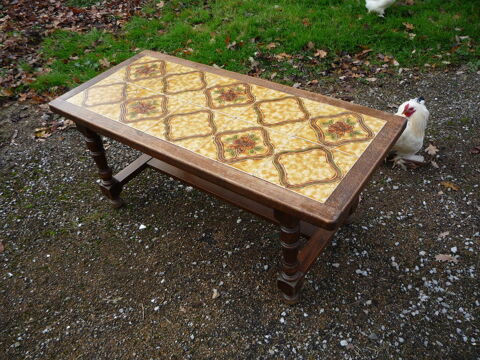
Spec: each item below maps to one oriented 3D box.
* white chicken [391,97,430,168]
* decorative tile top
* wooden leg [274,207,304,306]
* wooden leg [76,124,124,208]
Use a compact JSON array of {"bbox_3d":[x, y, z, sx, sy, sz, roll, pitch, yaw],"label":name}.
[{"bbox_3d":[0.696,-0.201,1.679,0.165,0.315,0.275,26,50,32],"label":"white chicken"},{"bbox_3d":[-0.092,-0.219,1.332,1.000,0.015,0.395,22,48,29],"label":"decorative tile top"},{"bbox_3d":[0.146,0.219,1.180,0.060,0.430,0.060,22,48,29],"label":"wooden leg"},{"bbox_3d":[-0.520,-0.053,1.579,0.060,0.430,0.060,22,48,29],"label":"wooden leg"}]

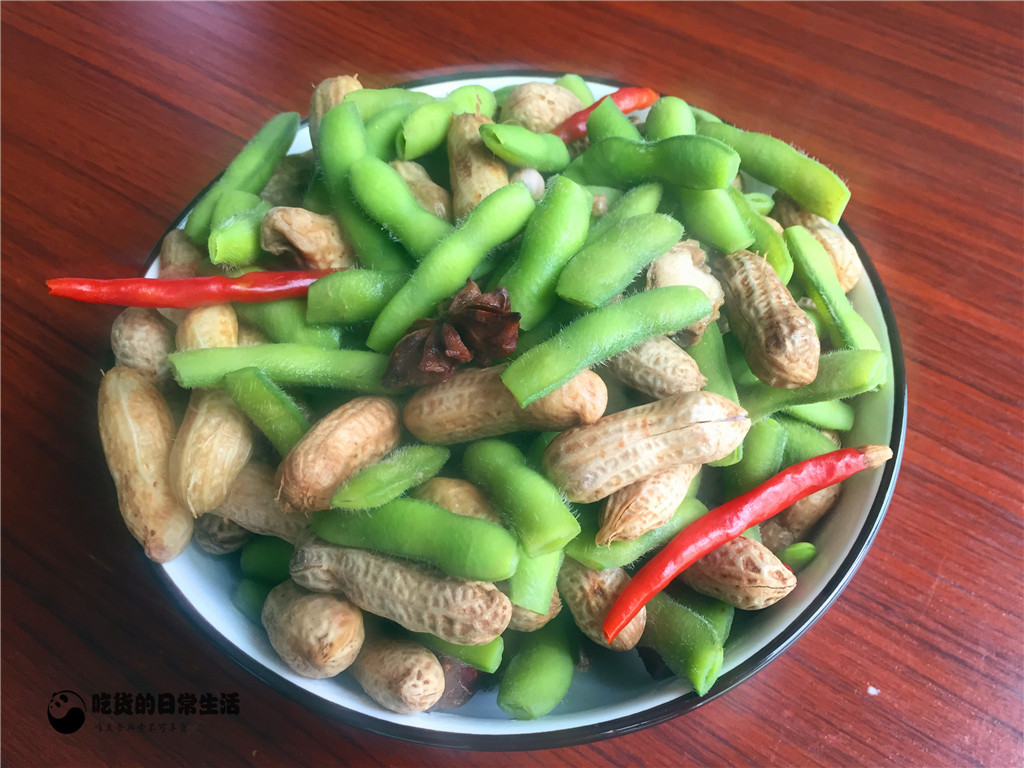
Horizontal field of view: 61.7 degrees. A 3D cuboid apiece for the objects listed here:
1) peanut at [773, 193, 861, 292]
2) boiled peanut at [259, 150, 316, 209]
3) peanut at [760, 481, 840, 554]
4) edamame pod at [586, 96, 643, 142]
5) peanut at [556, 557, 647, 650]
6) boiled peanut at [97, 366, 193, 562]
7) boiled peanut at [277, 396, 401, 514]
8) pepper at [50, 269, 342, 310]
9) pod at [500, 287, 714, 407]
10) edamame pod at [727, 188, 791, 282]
[{"bbox_3d":[0.077,-0.037,0.221,0.013,0.013,0.032,-26,68,-14],"label":"peanut"},{"bbox_3d":[-0.063,-0.056,0.238,0.033,0.016,0.017,-42,67,-18],"label":"boiled peanut"},{"bbox_3d":[0.064,0.026,0.190,0.014,0.013,0.026,39,94,22],"label":"peanut"},{"bbox_3d":[0.033,-0.063,0.233,0.013,0.011,0.035,-26,74,-11],"label":"edamame pod"},{"bbox_3d":[0.019,0.046,0.189,0.016,0.015,0.026,-27,74,-12],"label":"peanut"},{"bbox_3d":[-0.078,0.016,0.181,0.018,0.017,0.047,-20,66,-11],"label":"boiled peanut"},{"bbox_3d":[-0.037,0.015,0.183,0.032,0.015,0.015,-42,65,-9],"label":"boiled peanut"},{"bbox_3d":[-0.072,-0.022,0.194,0.070,0.009,0.009,0,58,8],"label":"pepper"},{"bbox_3d":[0.021,-0.008,0.178,0.048,0.011,0.012,-22,60,-9],"label":"pod"},{"bbox_3d":[0.058,-0.037,0.206,0.013,0.010,0.030,-11,57,-6],"label":"edamame pod"}]

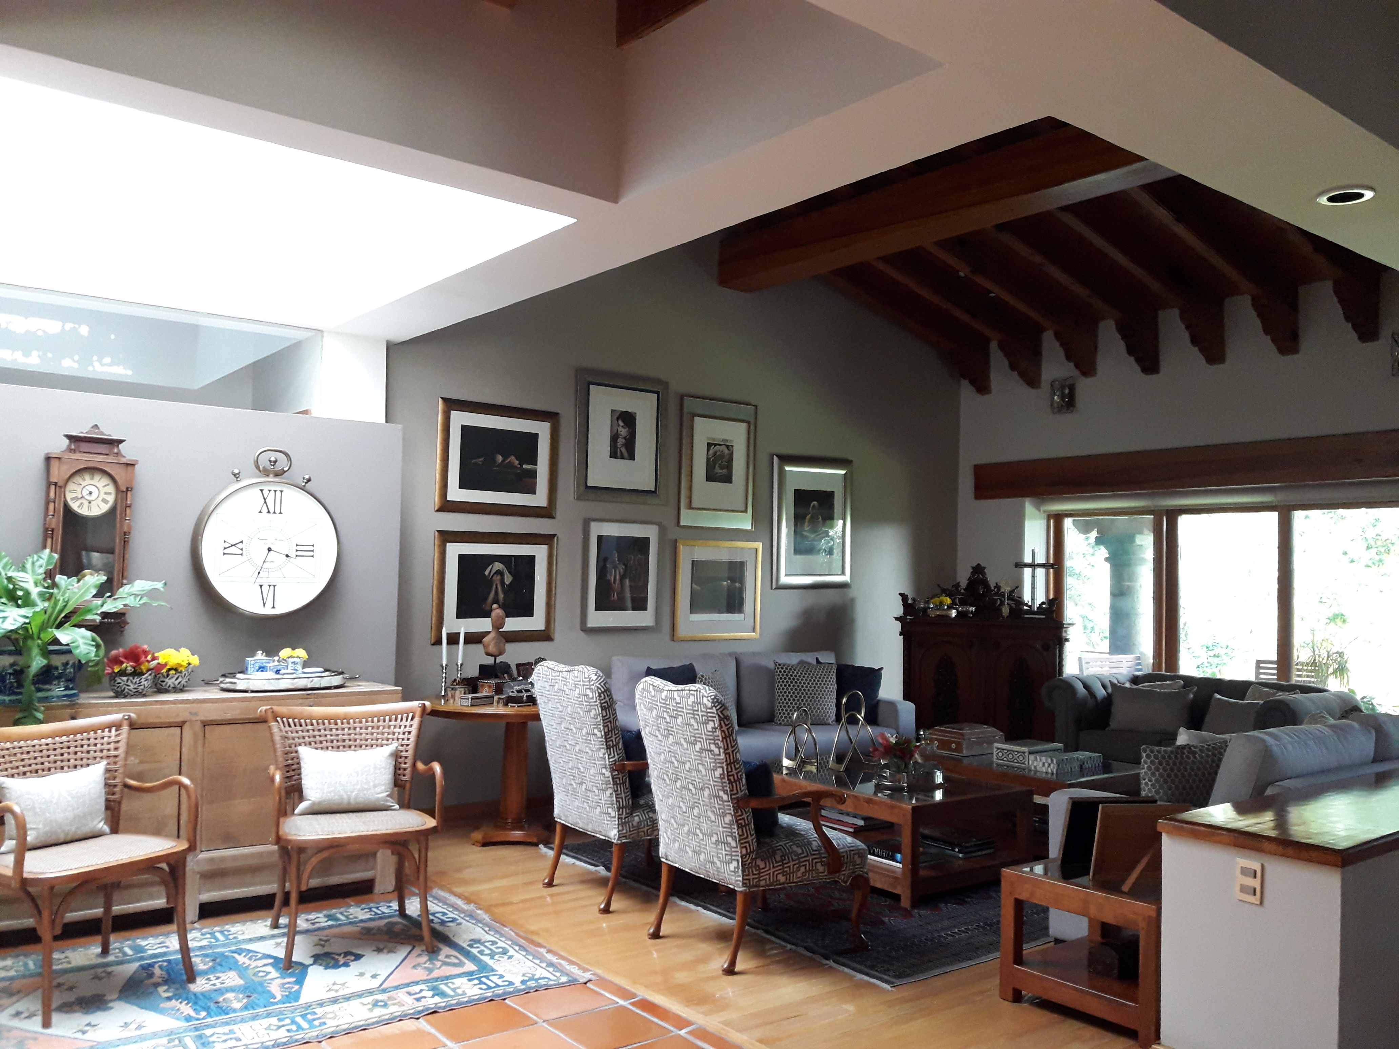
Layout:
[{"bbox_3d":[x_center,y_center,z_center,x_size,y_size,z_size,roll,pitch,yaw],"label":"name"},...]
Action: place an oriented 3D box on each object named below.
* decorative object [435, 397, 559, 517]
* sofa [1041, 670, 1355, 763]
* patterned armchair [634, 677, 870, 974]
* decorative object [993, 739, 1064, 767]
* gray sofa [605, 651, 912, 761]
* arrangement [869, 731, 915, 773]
[{"bbox_3d":[-1.186,-0.378,6.704,0.775,0.649,0.035,3,-3,-38],"label":"decorative object"},{"bbox_3d":[3.313,1.477,7.579,0.970,0.813,1.779,3,-3,-38],"label":"sofa"},{"bbox_3d":[0.202,1.160,4.616,0.757,1.057,0.706,3,-3,-36],"label":"patterned armchair"},{"bbox_3d":[1.842,1.278,6.337,0.318,0.094,0.213,3,-3,-38],"label":"decorative object"},{"bbox_3d":[0.329,1.322,7.311,2.284,0.924,0.824,3,-3,-38],"label":"gray sofa"},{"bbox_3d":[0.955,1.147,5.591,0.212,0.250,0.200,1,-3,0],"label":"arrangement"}]

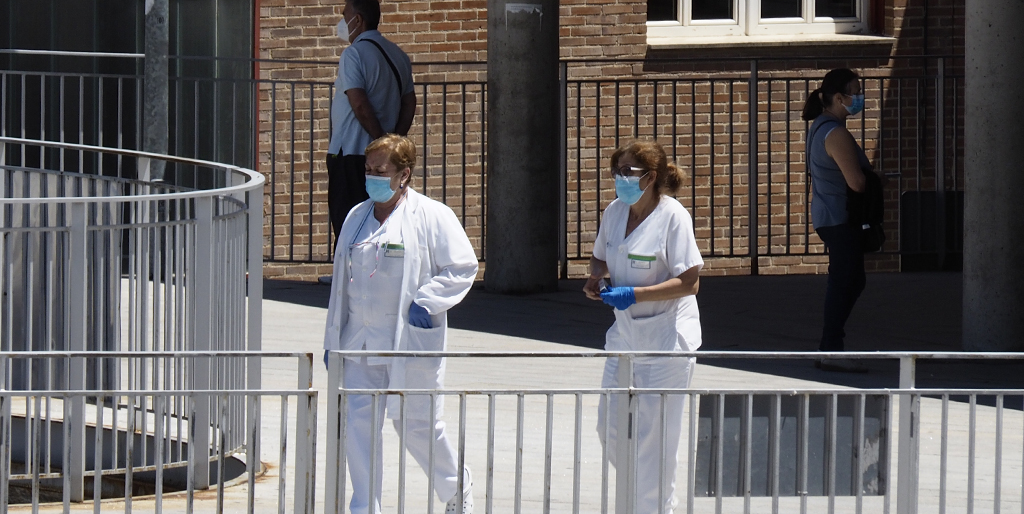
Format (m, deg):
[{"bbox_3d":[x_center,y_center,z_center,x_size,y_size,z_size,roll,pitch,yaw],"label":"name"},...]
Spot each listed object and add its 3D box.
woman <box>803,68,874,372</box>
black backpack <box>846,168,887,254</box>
[{"bbox_3d":[1.693,-0.188,45.600,0.430,1.560,0.460,0,3,-9],"label":"woman"},{"bbox_3d":[1.821,-0.234,45.600,0.200,0.430,0.280,0,3,-9],"label":"black backpack"}]

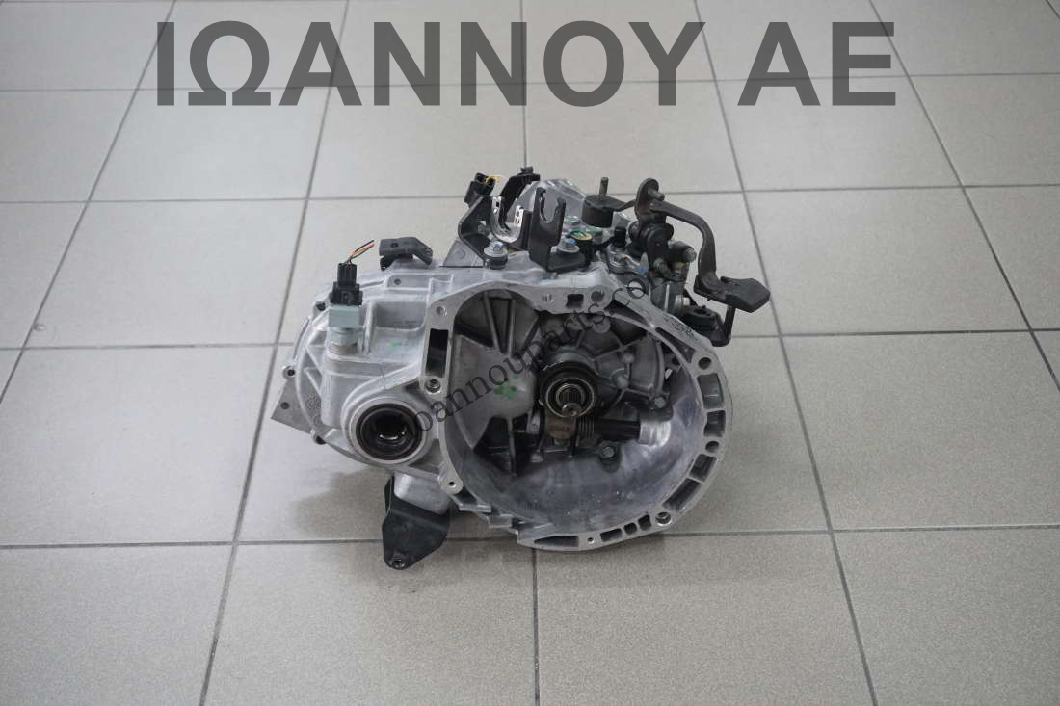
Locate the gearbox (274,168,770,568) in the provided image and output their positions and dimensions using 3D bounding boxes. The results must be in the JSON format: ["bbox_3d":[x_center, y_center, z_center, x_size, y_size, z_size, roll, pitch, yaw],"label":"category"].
[{"bbox_3d":[-0.008,-0.033,1.303,0.545,0.365,0.385,-1,43,0],"label":"gearbox"}]

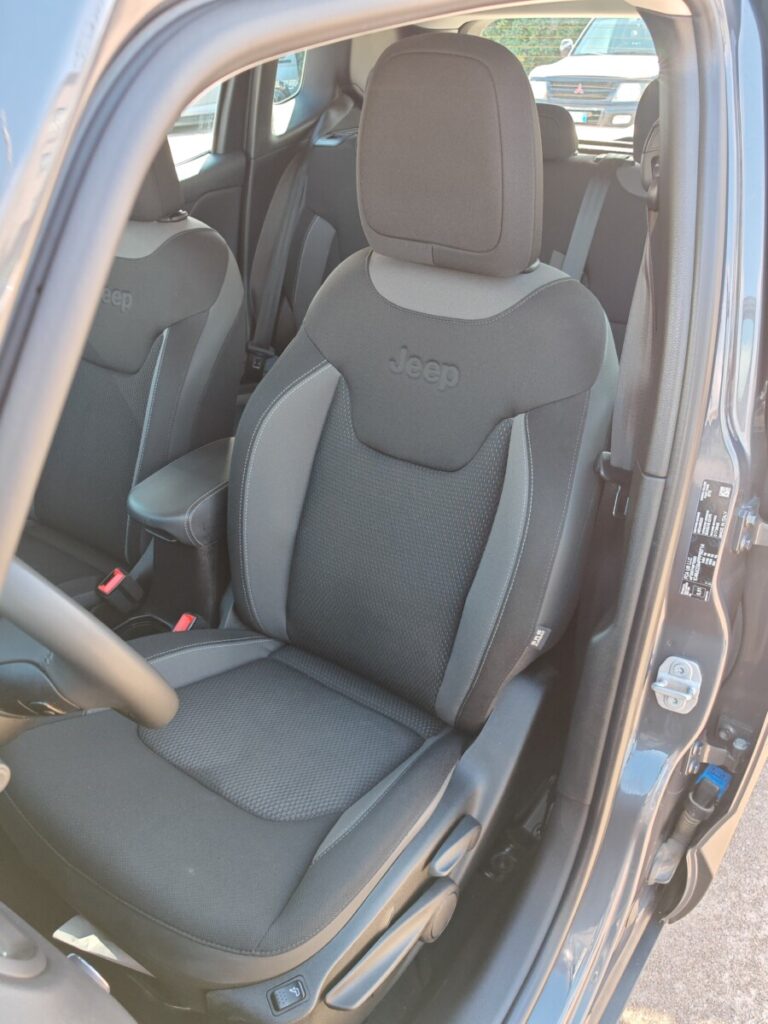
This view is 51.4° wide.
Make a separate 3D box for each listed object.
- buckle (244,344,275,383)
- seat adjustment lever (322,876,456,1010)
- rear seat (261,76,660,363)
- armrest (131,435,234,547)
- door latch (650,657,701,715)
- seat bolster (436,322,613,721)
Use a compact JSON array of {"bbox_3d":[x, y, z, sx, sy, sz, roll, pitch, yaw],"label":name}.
[{"bbox_3d":[-0.362,-0.423,2.301,0.075,0.105,0.035,18,34,29],"label":"buckle"},{"bbox_3d":[0.019,0.527,0.985,0.045,0.085,0.260,18,19,29],"label":"seat adjustment lever"},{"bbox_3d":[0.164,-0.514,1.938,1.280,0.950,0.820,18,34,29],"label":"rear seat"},{"bbox_3d":[-0.289,-0.050,1.429,0.150,0.085,0.320,18,34,29],"label":"armrest"},{"bbox_3d":[0.395,0.235,1.079,0.052,0.076,0.033,12,32,21],"label":"door latch"},{"bbox_3d":[0.217,0.031,1.198,0.125,0.600,0.190,18,14,29],"label":"seat bolster"}]

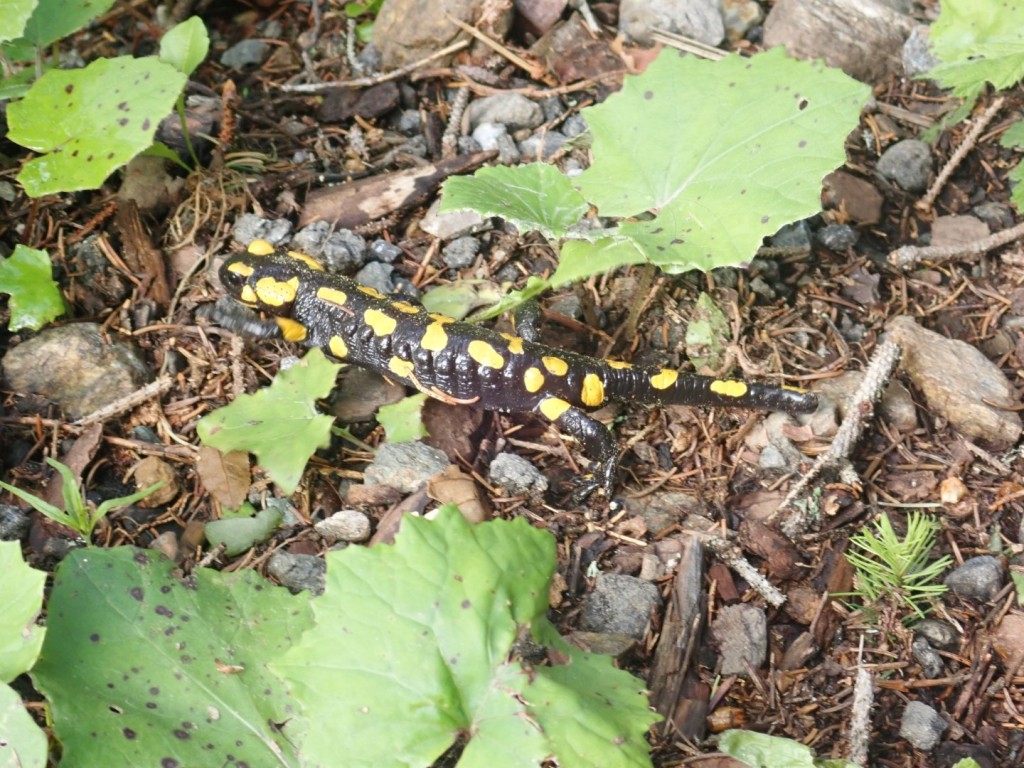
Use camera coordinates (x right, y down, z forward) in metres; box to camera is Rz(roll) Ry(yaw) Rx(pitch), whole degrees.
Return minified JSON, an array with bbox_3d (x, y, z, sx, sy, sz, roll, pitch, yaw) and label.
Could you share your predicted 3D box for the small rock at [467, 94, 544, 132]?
[{"bbox_3d":[-0.002,-0.089,0.980,0.025,0.011,0.015,0,48,0],"label":"small rock"}]

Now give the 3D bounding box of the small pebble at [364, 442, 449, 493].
[{"bbox_3d":[-0.030,0.023,0.832,0.024,0.010,0.016,0,47,0],"label":"small pebble"}]

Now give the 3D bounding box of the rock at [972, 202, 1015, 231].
[{"bbox_3d":[0.155,-0.053,0.951,0.014,0.007,0.010,0,48,0],"label":"rock"}]

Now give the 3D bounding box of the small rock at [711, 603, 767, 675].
[{"bbox_3d":[0.064,0.072,0.835,0.015,0.011,0.021,0,48,0],"label":"small rock"}]

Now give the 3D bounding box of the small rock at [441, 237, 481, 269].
[{"bbox_3d":[-0.016,-0.041,0.928,0.012,0.008,0.011,0,52,0],"label":"small rock"}]

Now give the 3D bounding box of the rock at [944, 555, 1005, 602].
[{"bbox_3d":[0.133,0.056,0.850,0.017,0.010,0.013,0,48,0],"label":"rock"}]

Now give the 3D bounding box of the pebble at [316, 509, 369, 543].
[{"bbox_3d":[-0.050,0.041,0.864,0.016,0.008,0.011,0,52,0],"label":"pebble"}]

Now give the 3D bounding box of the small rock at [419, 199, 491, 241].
[{"bbox_3d":[-0.017,-0.050,0.900,0.022,0.008,0.014,0,47,0],"label":"small rock"}]

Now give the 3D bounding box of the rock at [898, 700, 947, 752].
[{"bbox_3d":[0.114,0.095,0.821,0.013,0.011,0.015,0,52,0],"label":"rock"}]

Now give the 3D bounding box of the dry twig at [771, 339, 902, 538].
[{"bbox_3d":[0.101,0.016,0.878,0.016,0.014,0.080,22,55,17],"label":"dry twig"}]

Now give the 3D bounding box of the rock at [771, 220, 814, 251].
[{"bbox_3d":[0.085,-0.045,0.895,0.015,0.009,0.011,0,47,0],"label":"rock"}]

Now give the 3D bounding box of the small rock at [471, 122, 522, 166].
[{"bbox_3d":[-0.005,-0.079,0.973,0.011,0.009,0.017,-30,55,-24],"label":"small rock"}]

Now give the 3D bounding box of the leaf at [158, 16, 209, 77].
[{"bbox_3d":[-0.101,-0.104,0.909,0.016,0.014,0.012,0,47,0],"label":"leaf"}]

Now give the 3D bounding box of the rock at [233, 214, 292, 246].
[{"bbox_3d":[-0.076,-0.046,0.896,0.018,0.009,0.012,0,47,0],"label":"rock"}]

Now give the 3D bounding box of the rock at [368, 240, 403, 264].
[{"bbox_3d":[-0.040,-0.041,0.929,0.011,0.006,0.009,0,52,0],"label":"rock"}]

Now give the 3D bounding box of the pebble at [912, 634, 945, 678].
[{"bbox_3d":[0.117,0.077,0.834,0.007,0.007,0.014,-18,51,-16],"label":"pebble"}]

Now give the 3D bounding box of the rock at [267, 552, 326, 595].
[{"bbox_3d":[-0.058,0.052,0.805,0.018,0.009,0.013,0,47,0],"label":"rock"}]

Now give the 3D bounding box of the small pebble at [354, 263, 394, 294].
[{"bbox_3d":[-0.043,-0.032,0.921,0.013,0.009,0.013,0,52,0],"label":"small pebble"}]

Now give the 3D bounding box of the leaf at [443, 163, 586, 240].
[{"bbox_3d":[0.001,-0.055,0.886,0.046,0.013,0.027,0,47,0],"label":"leaf"}]

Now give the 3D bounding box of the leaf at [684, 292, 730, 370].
[{"bbox_3d":[0.061,-0.016,0.918,0.014,0.006,0.030,-4,48,-3],"label":"leaf"}]

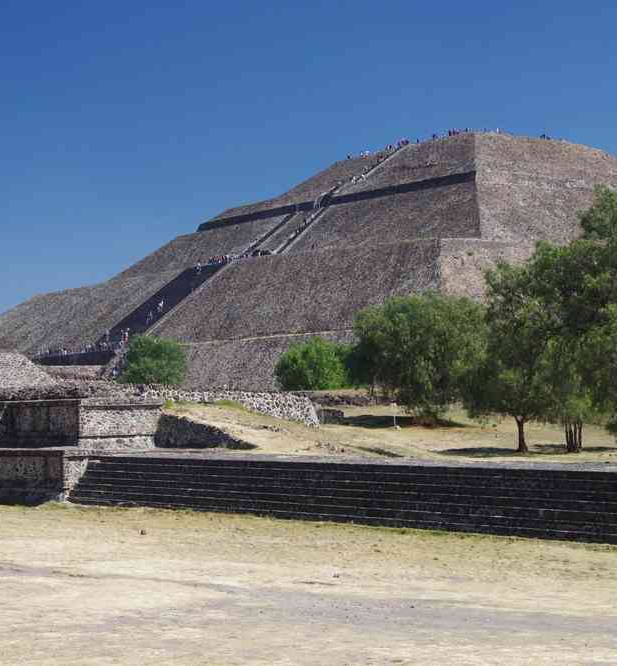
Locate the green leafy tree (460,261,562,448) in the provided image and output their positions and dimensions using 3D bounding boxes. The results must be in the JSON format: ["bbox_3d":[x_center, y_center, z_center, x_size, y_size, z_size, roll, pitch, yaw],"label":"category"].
[{"bbox_3d":[9.602,1.159,84.000,4.966,8.987,4.718,0,-3,7],"label":"green leafy tree"}]

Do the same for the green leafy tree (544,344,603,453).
[{"bbox_3d":[12.833,3.220,86.000,3.051,5.327,2.898,0,-3,8],"label":"green leafy tree"}]

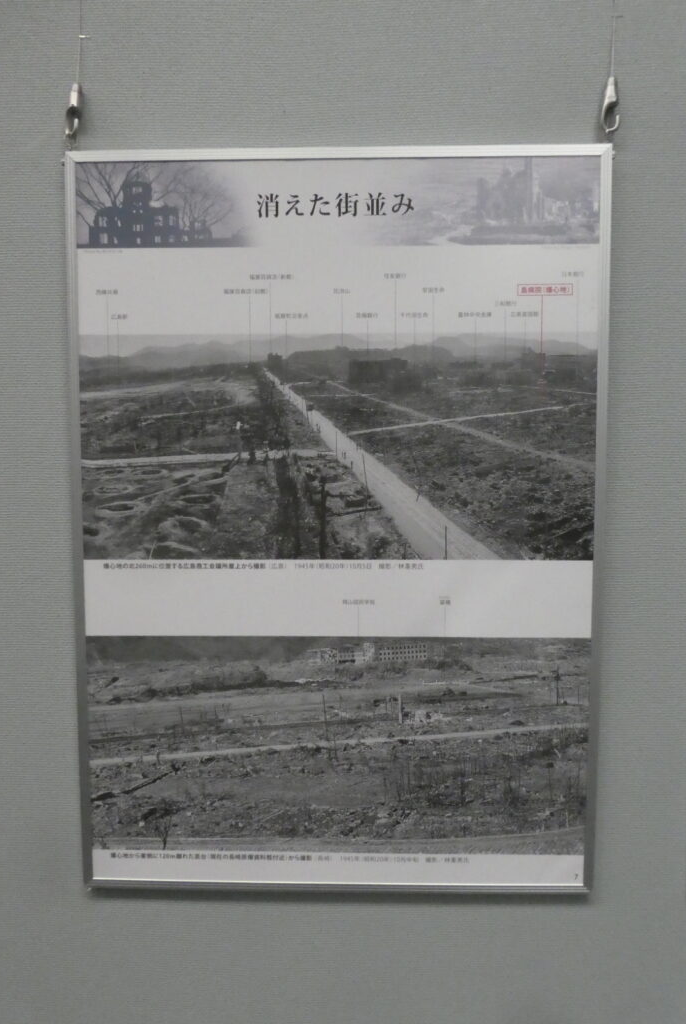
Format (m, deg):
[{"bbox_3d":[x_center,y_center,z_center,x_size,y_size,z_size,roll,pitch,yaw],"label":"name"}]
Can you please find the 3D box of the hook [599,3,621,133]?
[{"bbox_3d":[0.268,-0.441,0.711,0.020,0.122,0.015,0,3,2],"label":"hook"}]

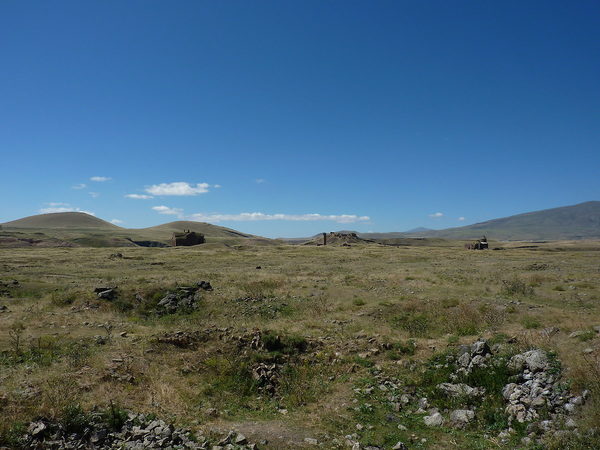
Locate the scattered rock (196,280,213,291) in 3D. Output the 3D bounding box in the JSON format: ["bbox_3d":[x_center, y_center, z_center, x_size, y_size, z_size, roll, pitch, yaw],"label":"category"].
[{"bbox_3d":[-3.813,2.416,17.300,0.580,0.360,0.460,0,-2,-11],"label":"scattered rock"}]

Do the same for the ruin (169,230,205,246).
[{"bbox_3d":[-130.766,15.734,505.000,34.000,18.000,22.000,1,-2,-25],"label":"ruin"}]

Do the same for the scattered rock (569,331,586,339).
[{"bbox_3d":[5.572,2.199,8.700,0.290,0.120,0.220,-1,-2,27],"label":"scattered rock"}]

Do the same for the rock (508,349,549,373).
[{"bbox_3d":[3.270,1.939,6.200,0.490,0.250,0.360,-1,-2,27],"label":"rock"}]

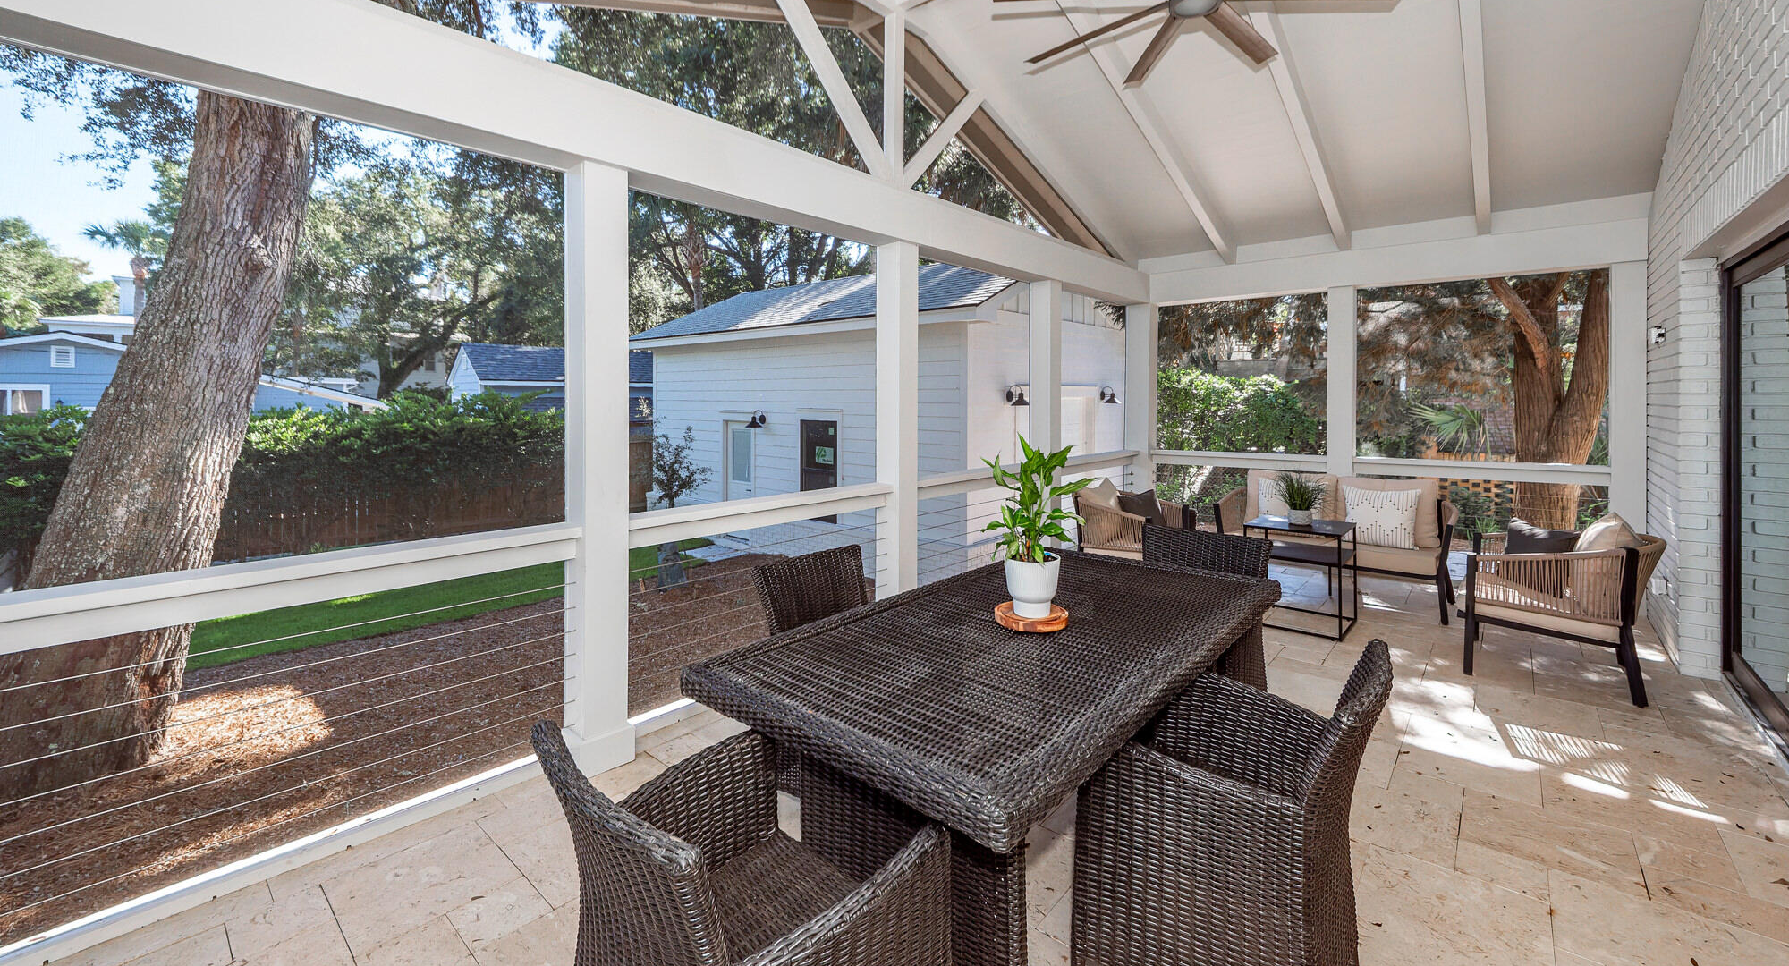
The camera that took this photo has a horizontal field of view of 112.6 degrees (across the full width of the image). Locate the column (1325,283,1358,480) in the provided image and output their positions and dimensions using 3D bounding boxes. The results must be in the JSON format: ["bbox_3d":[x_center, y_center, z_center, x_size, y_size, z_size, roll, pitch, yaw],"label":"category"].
[{"bbox_3d":[3.710,-0.420,4.950,0.180,2.380,0.180,4,5,42],"label":"column"}]

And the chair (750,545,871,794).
[{"bbox_3d":[-0.120,0.715,2.110,0.580,0.850,0.550,4,5,42],"label":"chair"}]

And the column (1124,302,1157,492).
[{"bbox_3d":[2.405,-0.540,5.800,0.190,2.380,0.190,4,5,42],"label":"column"}]

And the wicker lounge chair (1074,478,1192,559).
[{"bbox_3d":[1.735,0.442,4.509,0.697,0.753,0.718,4,6,40],"label":"wicker lounge chair"}]

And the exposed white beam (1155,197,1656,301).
[{"bbox_3d":[3.658,-1.776,4.794,3.071,0.435,0.163,4,6,42],"label":"exposed white beam"}]

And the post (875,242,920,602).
[{"bbox_3d":[0.019,-0.216,3.524,0.167,2.353,0.163,4,6,41],"label":"post"}]

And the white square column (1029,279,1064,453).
[{"bbox_3d":[1.165,-0.364,4.591,0.167,2.353,0.163,4,6,41],"label":"white square column"}]

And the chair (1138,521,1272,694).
[{"bbox_3d":[1.200,0.665,2.470,0.550,0.850,0.580,4,6,43],"label":"chair"}]

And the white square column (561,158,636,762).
[{"bbox_3d":[-1.185,-0.072,2.380,0.190,2.380,0.190,4,5,42],"label":"white square column"}]

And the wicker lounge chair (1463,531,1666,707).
[{"bbox_3d":[3.540,0.624,3.203,0.697,0.753,0.718,4,6,40],"label":"wicker lounge chair"}]

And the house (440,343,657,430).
[{"bbox_3d":[-17.600,-4.900,32.500,5.000,5.400,11.000,4,5,42],"label":"house"}]

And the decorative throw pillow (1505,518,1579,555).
[{"bbox_3d":[3.590,0.385,3.300,0.450,0.420,0.150,4,-15,42],"label":"decorative throw pillow"}]

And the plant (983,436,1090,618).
[{"bbox_3d":[0.420,0.124,1.792,0.290,0.515,0.280,0,5,0],"label":"plant"}]

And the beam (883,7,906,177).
[{"bbox_3d":[-0.019,-2.240,3.482,0.090,1.007,0.084,4,6,41],"label":"beam"}]

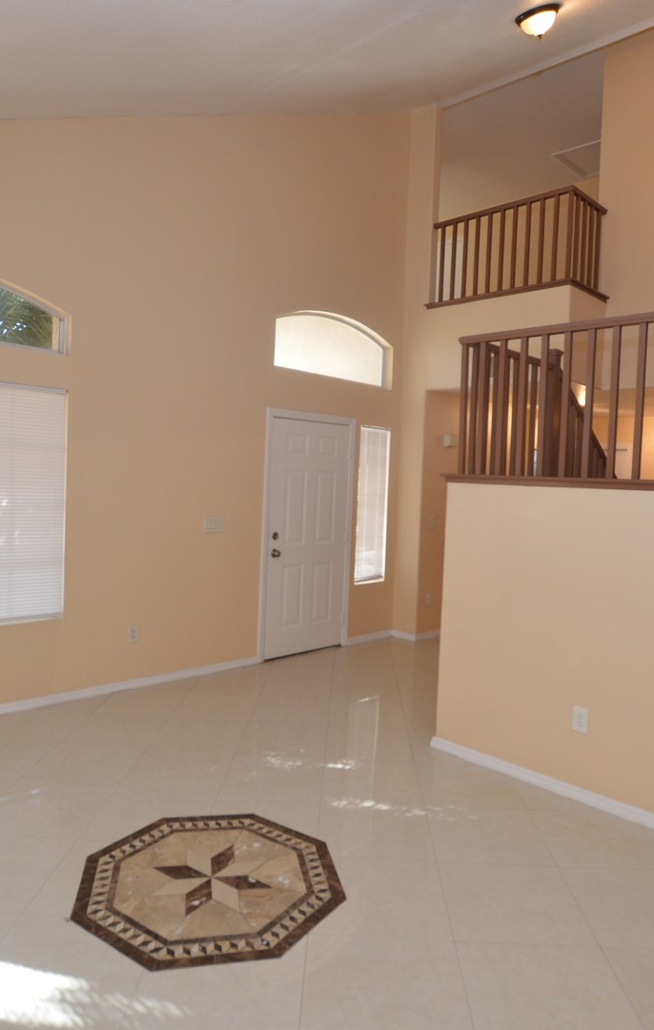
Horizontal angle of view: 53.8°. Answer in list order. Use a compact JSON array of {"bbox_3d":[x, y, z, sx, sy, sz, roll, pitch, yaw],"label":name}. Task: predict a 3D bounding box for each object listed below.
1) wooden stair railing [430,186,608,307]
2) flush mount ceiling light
[{"bbox_3d":[1.723,-2.291,5.889,1.370,0.785,0.740,5,4,44],"label":"wooden stair railing"},{"bbox_3d":[1.450,-3.329,4.394,0.305,0.140,0.305,-29,23,-38],"label":"flush mount ceiling light"}]

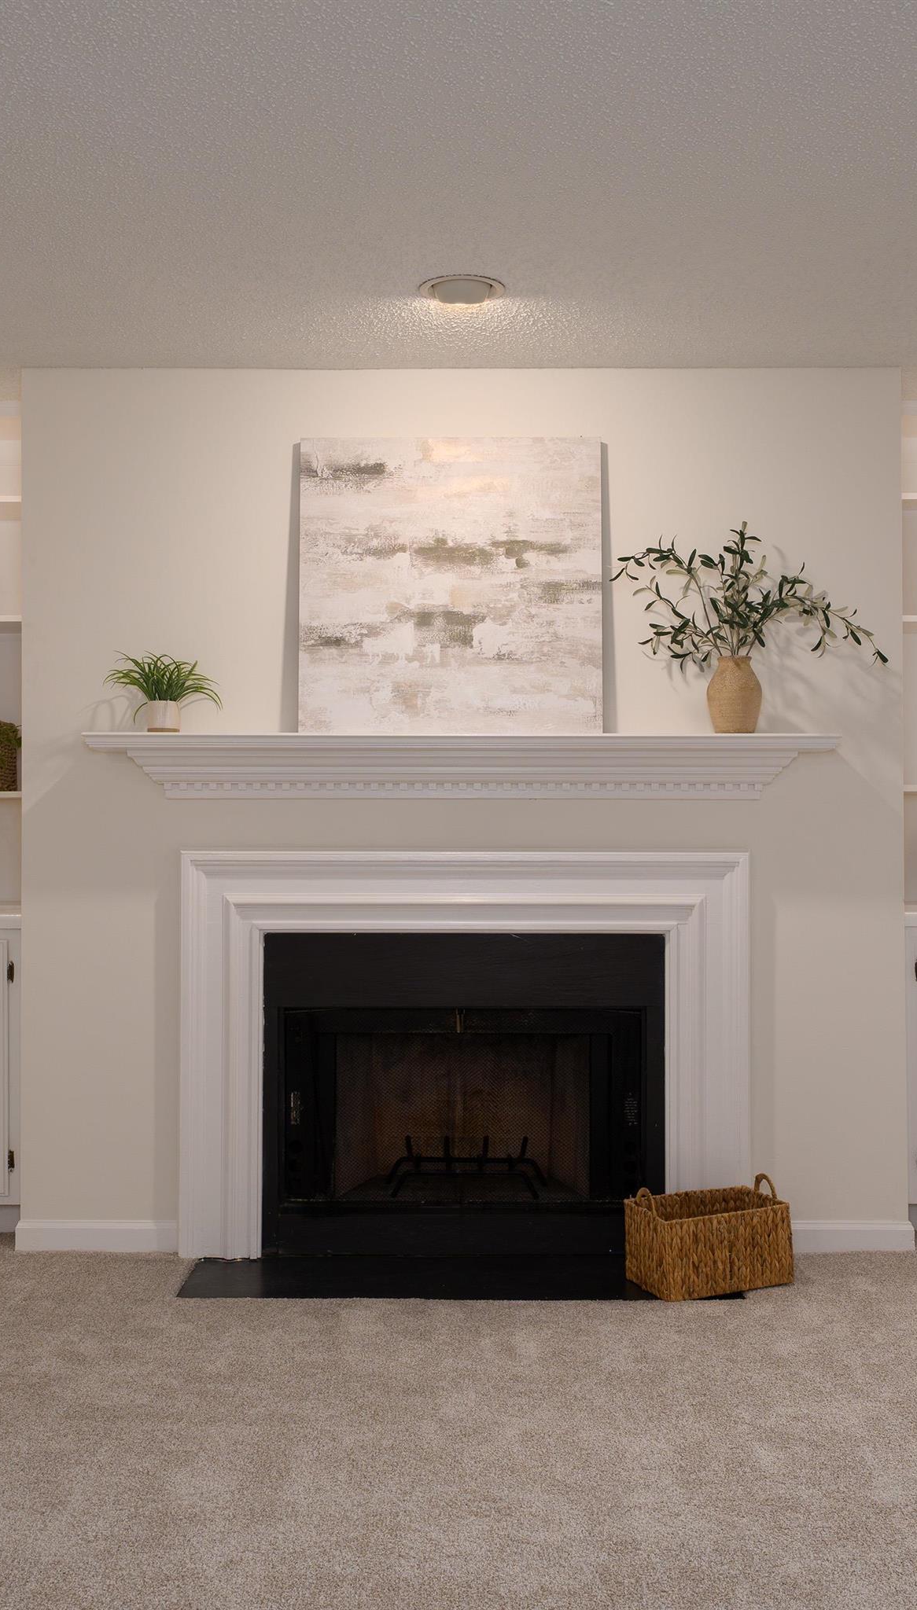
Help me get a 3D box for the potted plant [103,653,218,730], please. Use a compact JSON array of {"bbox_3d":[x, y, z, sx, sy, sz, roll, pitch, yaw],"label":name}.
[{"bbox_3d":[-0.777,-0.289,4.238,0.300,0.215,0.270,0,-1,1],"label":"potted plant"}]

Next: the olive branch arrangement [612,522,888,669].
[{"bbox_3d":[0.760,-0.547,4.199,0.710,0.390,0.360,0,-1,1],"label":"olive branch arrangement"}]

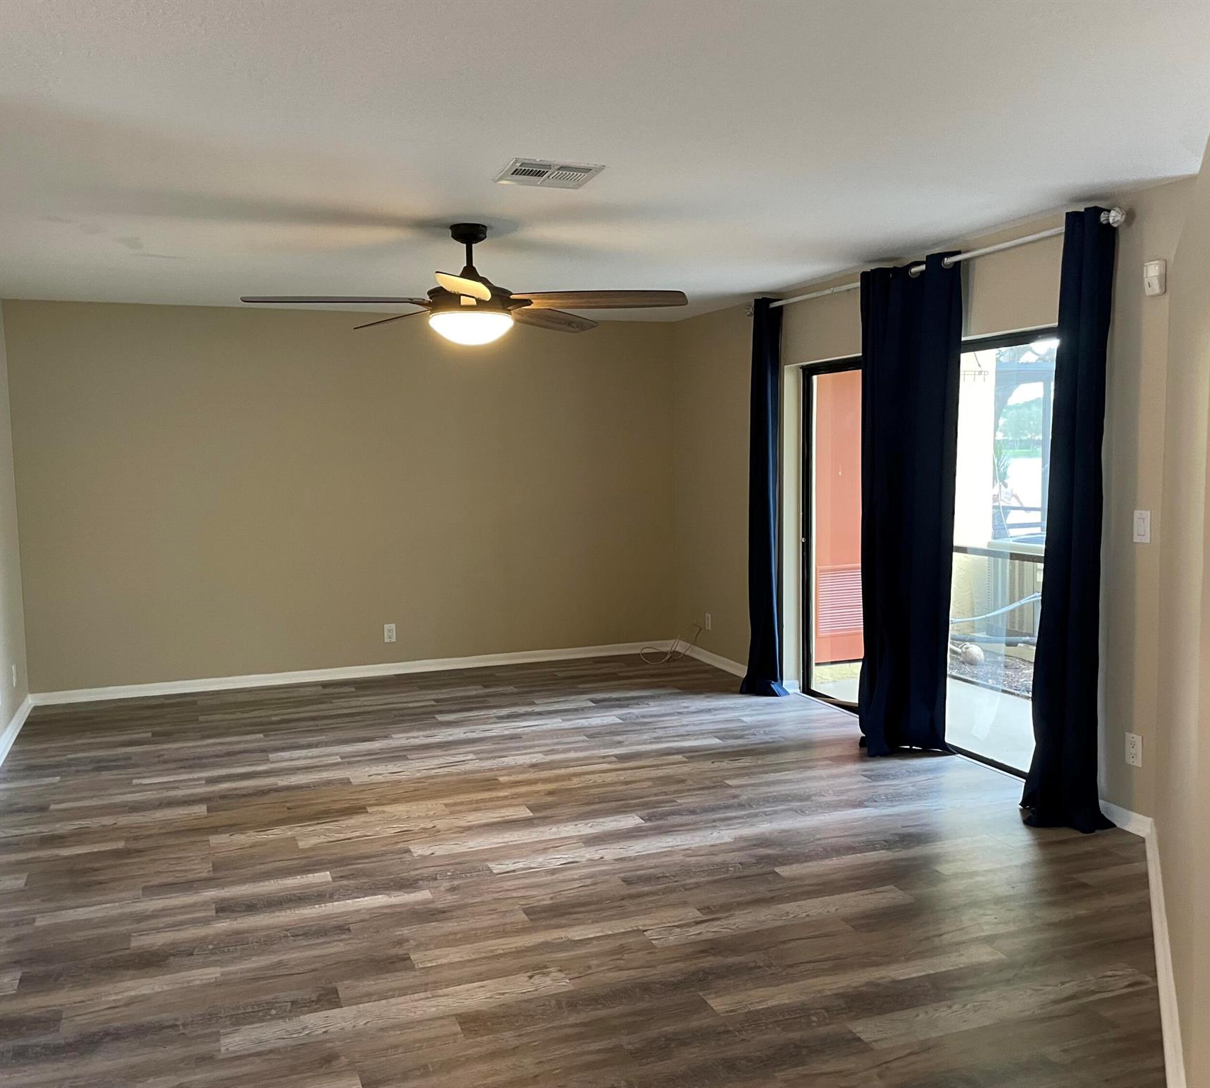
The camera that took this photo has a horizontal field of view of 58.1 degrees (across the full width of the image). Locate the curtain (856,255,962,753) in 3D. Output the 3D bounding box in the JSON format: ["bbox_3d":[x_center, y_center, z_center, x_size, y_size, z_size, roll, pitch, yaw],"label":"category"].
[{"bbox_3d":[1.433,-0.158,5.330,0.240,2.380,0.520,-3,6,-21],"label":"curtain"}]

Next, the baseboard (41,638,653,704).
[{"bbox_3d":[-1.494,0.853,7.415,4.289,0.085,0.018,-3,5,-19],"label":"baseboard"}]

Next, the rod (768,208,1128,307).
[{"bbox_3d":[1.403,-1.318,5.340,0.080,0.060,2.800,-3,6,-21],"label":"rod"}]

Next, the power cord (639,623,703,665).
[{"bbox_3d":[0.466,0.718,7.761,0.350,0.230,0.410,-3,6,-21],"label":"power cord"}]

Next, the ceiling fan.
[{"bbox_3d":[-0.548,-1.052,4.434,1.740,0.475,1.690,-1,5,-5],"label":"ceiling fan"}]

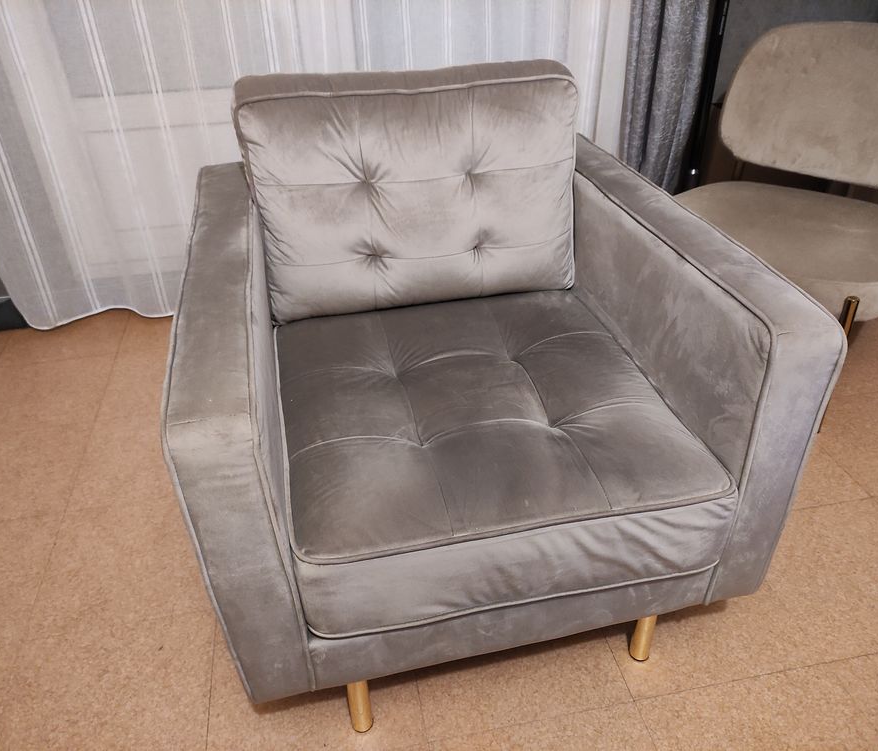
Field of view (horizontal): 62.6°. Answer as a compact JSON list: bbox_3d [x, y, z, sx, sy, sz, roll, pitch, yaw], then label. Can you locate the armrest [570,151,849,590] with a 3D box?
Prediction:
[{"bbox_3d":[0.348,-0.087,1.303,0.094,0.462,0.851,-8,34,-10],"label":"armrest"}]

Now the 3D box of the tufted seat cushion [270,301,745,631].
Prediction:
[{"bbox_3d":[0.029,0.037,1.215,0.585,0.150,0.747,-8,34,-10],"label":"tufted seat cushion"}]

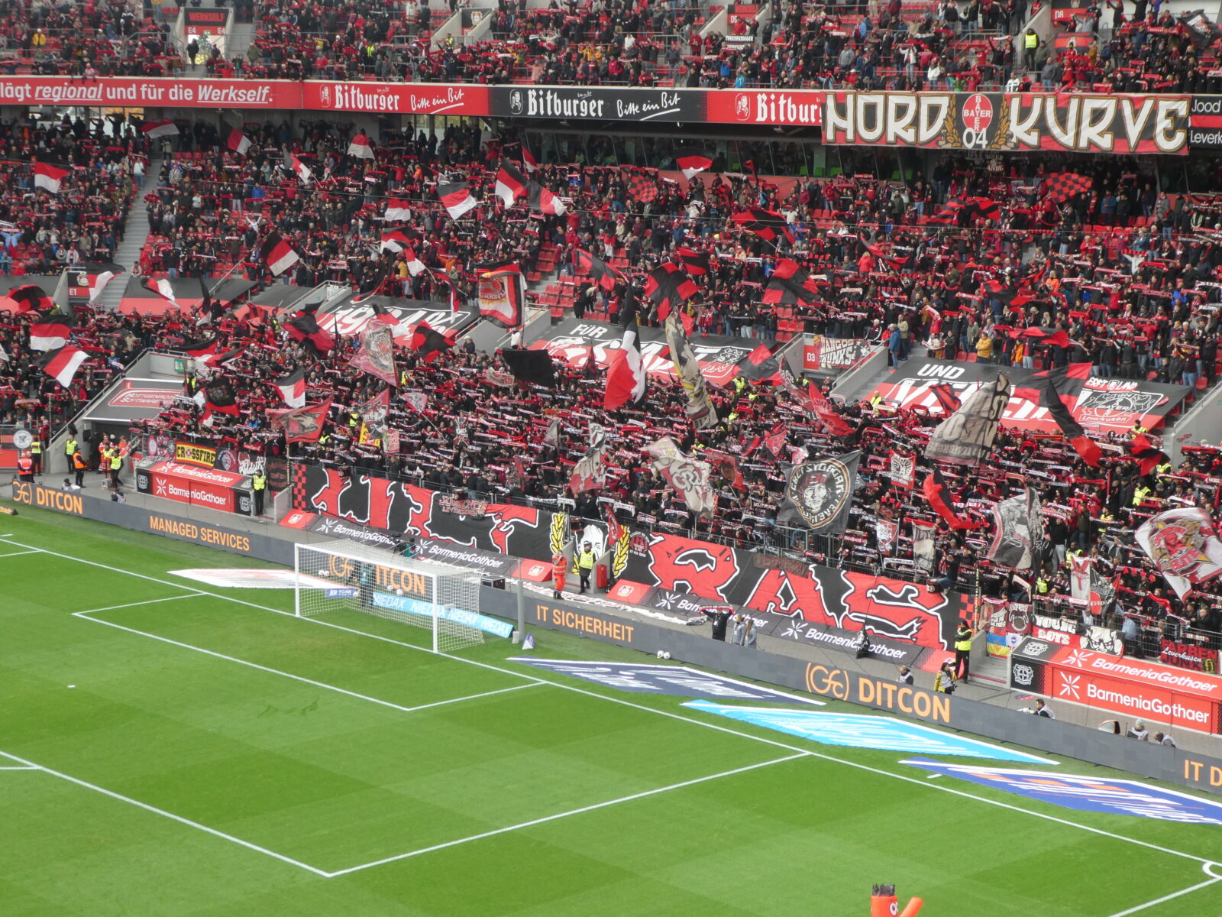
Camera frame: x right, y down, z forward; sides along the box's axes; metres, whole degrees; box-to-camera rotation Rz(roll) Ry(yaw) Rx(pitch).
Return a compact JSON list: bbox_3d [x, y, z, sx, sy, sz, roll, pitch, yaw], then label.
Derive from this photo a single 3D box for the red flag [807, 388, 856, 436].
[{"bbox_3d":[7.980,-1.748,89.616,1.731,1.800,0.500,3,8,17],"label":"red flag"}]

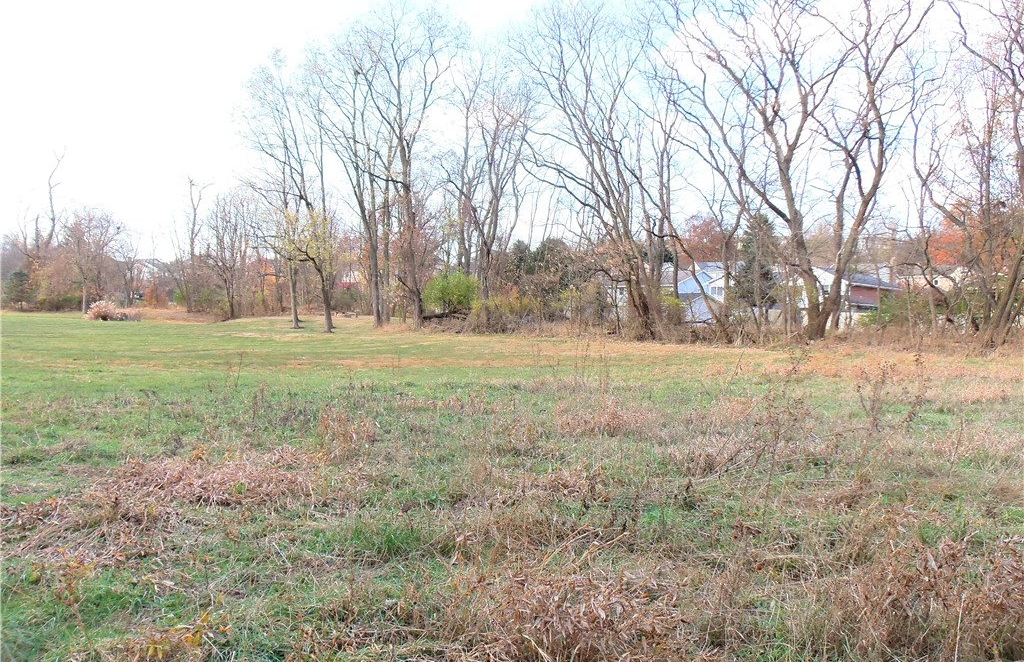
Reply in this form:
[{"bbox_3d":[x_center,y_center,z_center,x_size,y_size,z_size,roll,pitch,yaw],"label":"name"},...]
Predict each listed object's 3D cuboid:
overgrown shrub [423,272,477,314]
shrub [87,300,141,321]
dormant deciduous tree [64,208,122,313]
[{"bbox_3d":[-3.560,-2.126,47.953,3.240,2.630,3.000,0,2,0],"label":"overgrown shrub"},{"bbox_3d":[-27.418,-1.410,56.990,3.720,1.510,2.800,0,2,0],"label":"shrub"},{"bbox_3d":[-38.298,-6.439,75.800,5.310,9.670,5.200,0,2,0],"label":"dormant deciduous tree"}]

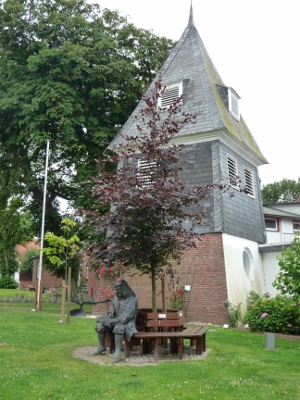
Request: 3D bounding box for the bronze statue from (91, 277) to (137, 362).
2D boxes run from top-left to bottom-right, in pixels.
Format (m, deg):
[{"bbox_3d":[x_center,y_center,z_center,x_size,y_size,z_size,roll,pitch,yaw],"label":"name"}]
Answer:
[{"bbox_3d":[-0.628,2.285,8.055,0.760,1.410,0.970,-8,-14,43],"label":"bronze statue"}]

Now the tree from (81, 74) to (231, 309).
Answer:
[{"bbox_3d":[0.076,0.200,9.082,3.100,5.900,3.000,1,-10,0],"label":"tree"}]

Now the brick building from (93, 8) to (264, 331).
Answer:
[{"bbox_3d":[1.742,-2.268,17.735,5.464,13.812,5.464,-5,-12,32],"label":"brick building"}]

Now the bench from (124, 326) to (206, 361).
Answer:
[{"bbox_3d":[0.133,2.728,8.640,2.320,0.770,2.030,4,-10,-15],"label":"bench"}]

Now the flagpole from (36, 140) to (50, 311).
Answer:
[{"bbox_3d":[-4.470,0.917,17.498,0.090,7.200,0.090,1,-10,0],"label":"flagpole"}]

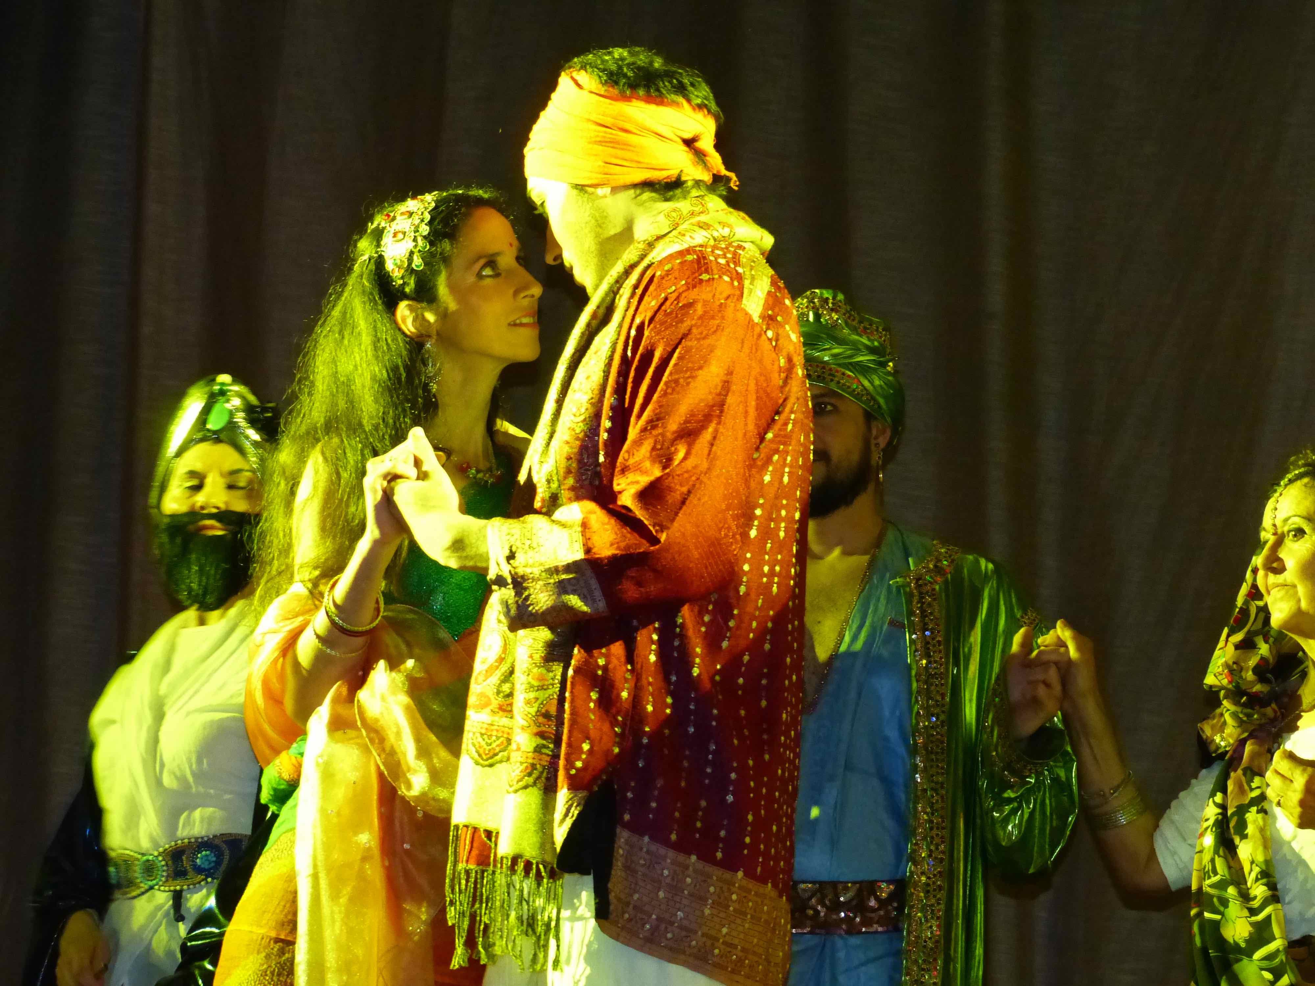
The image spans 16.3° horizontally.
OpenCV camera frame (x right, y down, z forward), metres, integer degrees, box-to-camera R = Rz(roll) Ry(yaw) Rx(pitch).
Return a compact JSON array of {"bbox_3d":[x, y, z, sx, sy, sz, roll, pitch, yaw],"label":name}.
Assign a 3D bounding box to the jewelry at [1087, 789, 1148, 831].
[{"bbox_3d":[0.571,0.392,5.700,0.071,0.025,0.071,-17,17,0],"label":"jewelry"}]

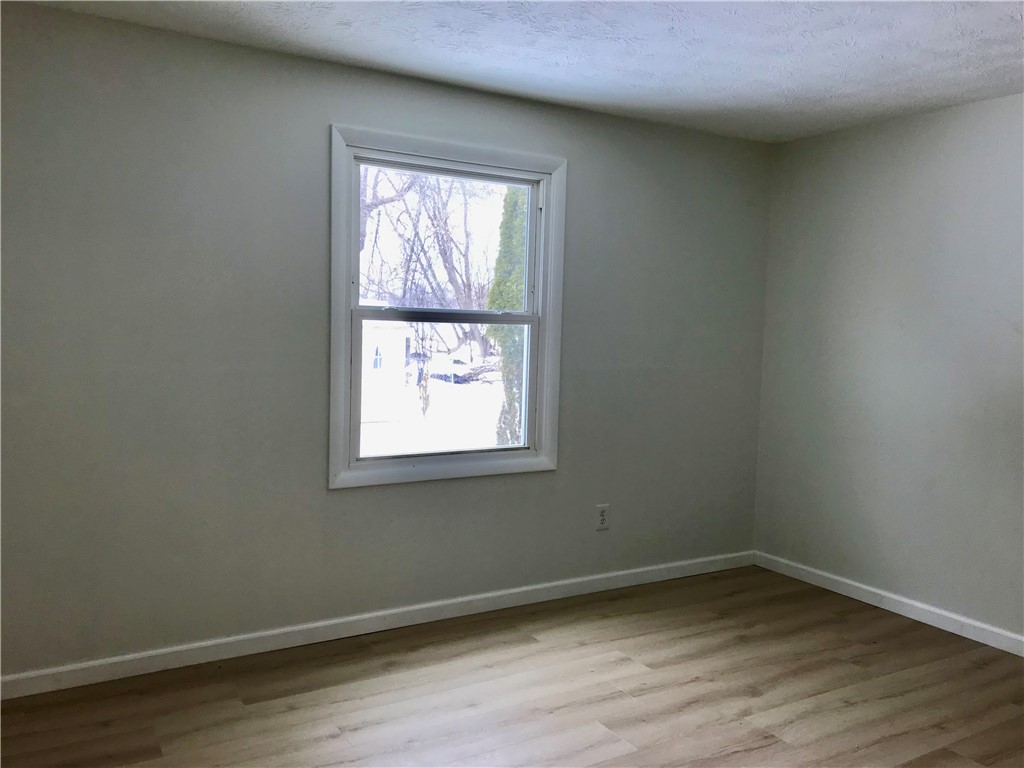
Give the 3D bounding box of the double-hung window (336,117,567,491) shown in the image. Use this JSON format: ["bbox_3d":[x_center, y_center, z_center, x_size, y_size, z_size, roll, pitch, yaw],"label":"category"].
[{"bbox_3d":[-0.266,-0.306,3.628,1.110,1.452,0.110,-1,5,-31],"label":"double-hung window"}]

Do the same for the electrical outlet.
[{"bbox_3d":[0.452,0.661,4.088,0.077,0.123,0.010,-1,5,-31],"label":"electrical outlet"}]

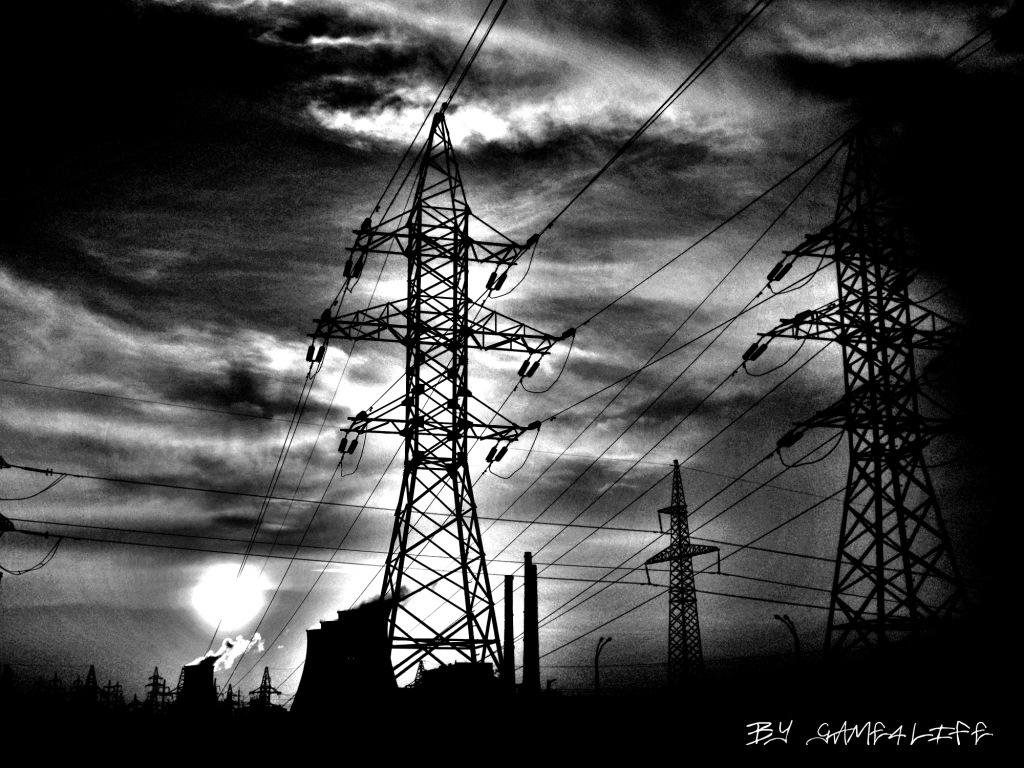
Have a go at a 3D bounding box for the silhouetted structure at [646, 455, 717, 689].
[{"bbox_3d":[25.514,30.754,198.823,4.600,39.000,16.000,10,-18,-34],"label":"silhouetted structure"}]

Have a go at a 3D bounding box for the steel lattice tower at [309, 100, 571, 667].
[{"bbox_3d":[-3.146,0.049,55.576,10.700,25.000,4.900,4,-16,-15],"label":"steel lattice tower"}]

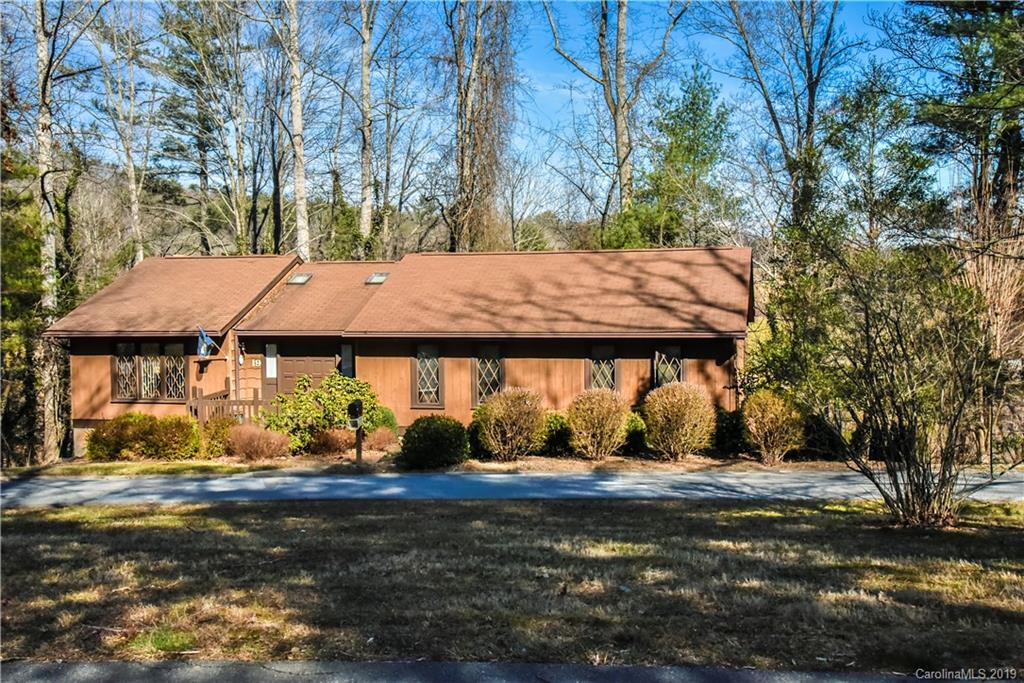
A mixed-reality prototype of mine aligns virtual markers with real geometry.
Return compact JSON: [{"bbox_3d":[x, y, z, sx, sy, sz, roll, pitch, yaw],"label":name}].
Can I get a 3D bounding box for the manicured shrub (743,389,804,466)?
[{"bbox_3d":[5.975,1.965,24.700,1.420,1.780,1.400,0,1,14],"label":"manicured shrub"}]

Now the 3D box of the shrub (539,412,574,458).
[{"bbox_3d":[1.066,2.280,26.500,1.100,1.120,1.100,0,1,14],"label":"shrub"}]

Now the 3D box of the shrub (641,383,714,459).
[{"bbox_3d":[3.912,1.880,25.400,1.690,1.820,1.650,0,1,14],"label":"shrub"}]

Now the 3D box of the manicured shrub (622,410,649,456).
[{"bbox_3d":[2.854,2.179,25.600,0.950,1.100,0.950,0,0,14],"label":"manicured shrub"}]

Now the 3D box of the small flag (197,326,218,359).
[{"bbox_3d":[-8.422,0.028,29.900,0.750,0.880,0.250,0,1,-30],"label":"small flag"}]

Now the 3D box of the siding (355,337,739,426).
[{"bbox_3d":[0.680,1.030,27.000,9.800,2.300,0.350,0,0,14],"label":"siding"}]

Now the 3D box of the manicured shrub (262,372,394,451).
[{"bbox_3d":[-4.745,1.813,27.800,3.350,1.980,2.300,0,1,14],"label":"manicured shrub"}]

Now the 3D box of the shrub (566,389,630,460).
[{"bbox_3d":[2.008,1.927,25.100,1.500,1.680,1.500,0,0,14],"label":"shrub"}]

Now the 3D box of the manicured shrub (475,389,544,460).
[{"bbox_3d":[-0.035,1.958,25.500,1.700,1.720,1.650,0,0,0],"label":"manicured shrub"}]

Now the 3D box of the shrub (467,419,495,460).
[{"bbox_3d":[-0.693,2.287,26.300,0.950,1.050,0.950,0,0,0],"label":"shrub"}]

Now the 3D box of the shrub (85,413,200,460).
[{"bbox_3d":[-9.734,2.496,28.400,3.000,1.250,1.400,0,0,14],"label":"shrub"}]

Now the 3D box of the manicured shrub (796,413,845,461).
[{"bbox_3d":[7.197,2.223,25.300,1.250,1.150,1.200,0,1,14],"label":"manicured shrub"}]

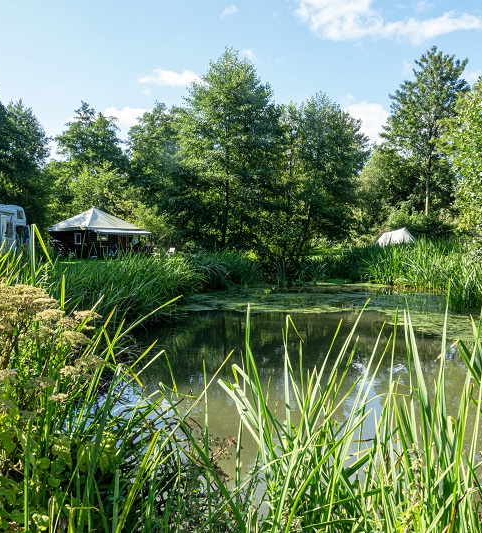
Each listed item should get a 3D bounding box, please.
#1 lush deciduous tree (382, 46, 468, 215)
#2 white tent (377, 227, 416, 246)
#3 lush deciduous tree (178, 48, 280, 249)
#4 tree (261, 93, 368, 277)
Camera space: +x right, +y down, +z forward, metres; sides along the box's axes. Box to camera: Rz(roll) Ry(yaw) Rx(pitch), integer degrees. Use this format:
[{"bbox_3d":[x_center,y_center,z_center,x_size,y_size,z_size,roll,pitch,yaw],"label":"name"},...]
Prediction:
[{"bbox_3d":[15.487,-10.381,45.000,7.400,16.355,7.200,0,3,0],"label":"lush deciduous tree"},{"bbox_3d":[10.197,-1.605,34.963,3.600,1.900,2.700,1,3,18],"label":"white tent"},{"bbox_3d":[-0.733,-7.269,34.000,6.700,13.249,6.500,0,3,0],"label":"lush deciduous tree"},{"bbox_3d":[3.399,-3.728,25.000,5.000,8.758,4.800,0,3,0],"label":"tree"}]

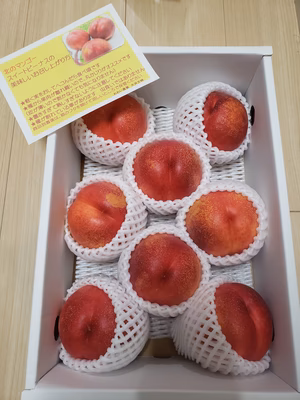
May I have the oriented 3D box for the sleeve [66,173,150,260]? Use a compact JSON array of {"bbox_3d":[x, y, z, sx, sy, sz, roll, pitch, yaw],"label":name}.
[{"bbox_3d":[-0.048,0.020,0.329,0.091,0.080,0.091,-2,80,10],"label":"sleeve"}]

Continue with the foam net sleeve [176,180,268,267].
[{"bbox_3d":[0.078,0.025,0.323,0.092,0.081,0.092,-2,80,8],"label":"foam net sleeve"}]

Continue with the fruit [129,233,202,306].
[{"bbox_3d":[0.015,0.073,0.308,0.082,0.076,0.082,0,74,0],"label":"fruit"}]

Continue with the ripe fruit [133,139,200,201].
[{"bbox_3d":[0.018,-0.031,0.334,0.083,0.077,0.083,0,83,2],"label":"ripe fruit"}]

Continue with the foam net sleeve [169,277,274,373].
[{"bbox_3d":[0.071,0.124,0.297,0.089,0.091,0.091,-28,61,36],"label":"foam net sleeve"}]

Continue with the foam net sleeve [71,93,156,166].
[{"bbox_3d":[-0.043,-0.087,0.357,0.094,0.083,0.094,2,82,-5],"label":"foam net sleeve"}]

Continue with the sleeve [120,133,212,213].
[{"bbox_3d":[0.018,-0.031,0.337,0.094,0.082,0.094,0,83,2],"label":"sleeve"}]

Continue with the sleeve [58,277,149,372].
[{"bbox_3d":[-0.046,0.124,0.302,0.089,0.083,0.089,-8,64,29],"label":"sleeve"}]

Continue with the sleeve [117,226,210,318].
[{"bbox_3d":[0.015,0.074,0.310,0.092,0.081,0.092,0,74,0],"label":"sleeve"}]

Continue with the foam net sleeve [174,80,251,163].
[{"bbox_3d":[0.072,-0.090,0.353,0.089,0.082,0.089,7,93,-25],"label":"foam net sleeve"}]

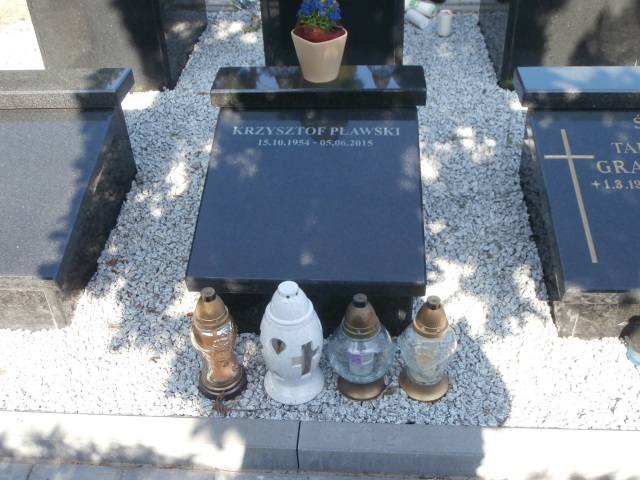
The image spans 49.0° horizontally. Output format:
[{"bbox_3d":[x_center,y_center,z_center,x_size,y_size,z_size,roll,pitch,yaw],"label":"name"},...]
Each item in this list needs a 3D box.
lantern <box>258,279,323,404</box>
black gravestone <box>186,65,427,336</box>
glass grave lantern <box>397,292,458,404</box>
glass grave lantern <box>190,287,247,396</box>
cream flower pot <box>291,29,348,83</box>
[{"bbox_3d":[-0.066,0.229,1.644,0.150,0.323,0.150,-2,40,1],"label":"lantern"},{"bbox_3d":[-0.014,-0.149,2.043,0.646,0.380,0.790,1,40,4],"label":"black gravestone"},{"bbox_3d":[0.253,0.244,1.632,0.136,0.292,0.136,1,40,4],"label":"glass grave lantern"},{"bbox_3d":[-0.244,0.236,1.651,0.122,0.314,0.122,1,40,4],"label":"glass grave lantern"},{"bbox_3d":[-0.002,-0.562,2.131,0.152,0.134,0.152,-28,46,-27],"label":"cream flower pot"}]

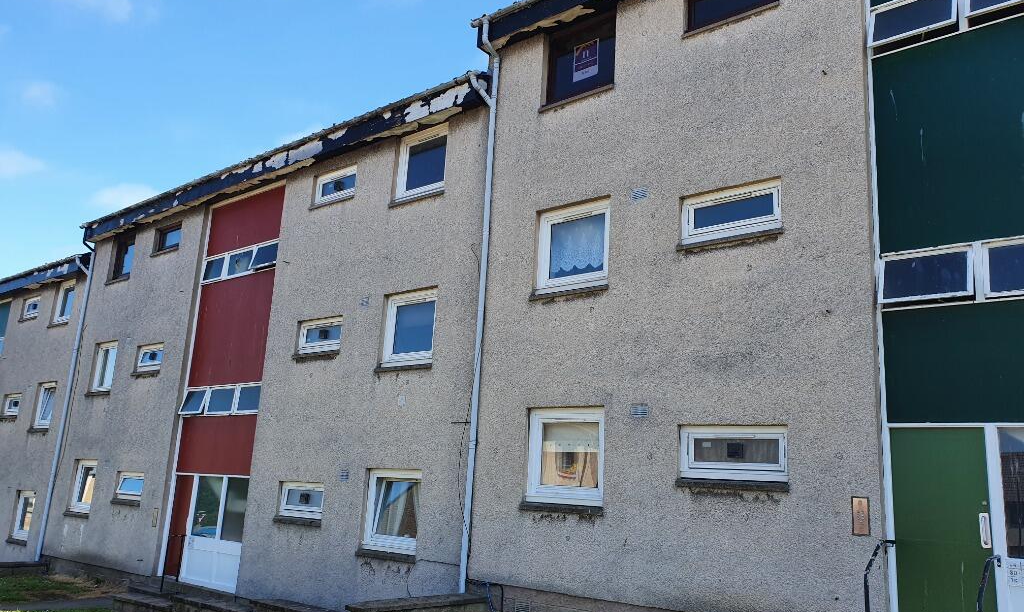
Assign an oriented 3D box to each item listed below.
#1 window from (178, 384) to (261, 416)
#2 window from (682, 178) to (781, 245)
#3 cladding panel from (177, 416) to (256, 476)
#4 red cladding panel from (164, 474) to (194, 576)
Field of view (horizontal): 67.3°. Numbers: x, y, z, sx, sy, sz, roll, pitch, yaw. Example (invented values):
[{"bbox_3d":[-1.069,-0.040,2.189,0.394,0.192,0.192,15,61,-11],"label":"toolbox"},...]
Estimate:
[{"bbox_3d":[-5.725,1.877,15.277,2.861,0.591,0.100,-8,-17,38],"label":"window"},{"bbox_3d":[2.517,-1.044,8.787,1.191,0.596,0.094,-7,-16,39],"label":"window"},{"bbox_3d":[-5.751,2.713,15.075,2.828,1.121,0.060,-8,-17,38],"label":"cladding panel"},{"bbox_3d":[-6.608,4.371,15.348,0.742,1.960,0.060,-8,-17,38],"label":"red cladding panel"}]

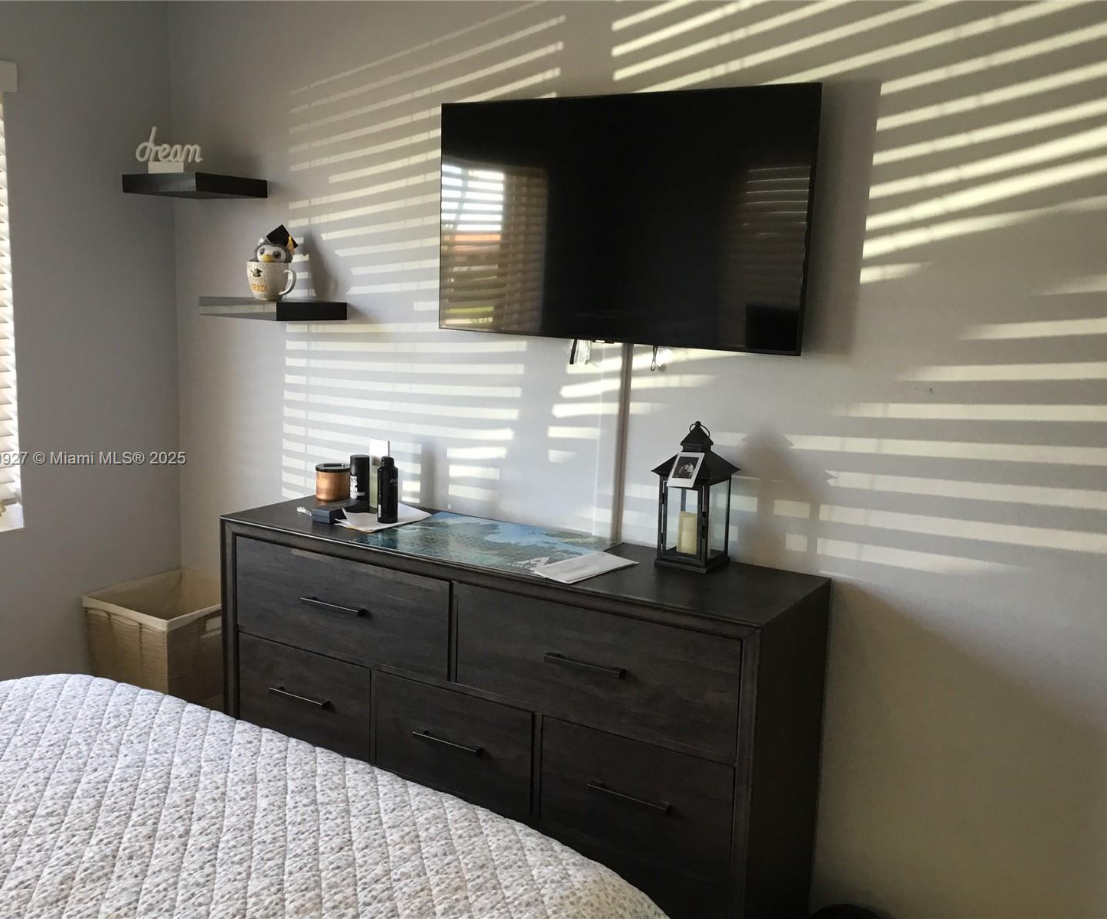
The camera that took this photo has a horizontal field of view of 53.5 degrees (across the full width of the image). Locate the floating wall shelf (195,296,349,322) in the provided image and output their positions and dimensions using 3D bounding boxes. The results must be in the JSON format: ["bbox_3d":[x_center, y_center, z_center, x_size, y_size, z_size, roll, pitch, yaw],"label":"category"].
[{"bbox_3d":[-0.783,-0.423,3.075,0.298,0.049,0.266,8,11,30],"label":"floating wall shelf"}]

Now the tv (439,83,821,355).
[{"bbox_3d":[0.139,-0.558,2.567,0.963,0.557,0.060,8,11,30],"label":"tv"}]

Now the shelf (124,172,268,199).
[{"bbox_3d":[-1.031,-0.788,3.172,0.298,0.049,0.266,8,11,30],"label":"shelf"}]

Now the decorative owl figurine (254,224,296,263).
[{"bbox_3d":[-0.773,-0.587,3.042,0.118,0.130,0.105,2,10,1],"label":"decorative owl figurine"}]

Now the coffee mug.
[{"bbox_3d":[-0.783,-0.498,3.064,0.160,0.104,0.117,6,11,22],"label":"coffee mug"}]

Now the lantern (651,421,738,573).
[{"bbox_3d":[0.322,0.078,2.493,0.149,0.330,0.149,8,11,30],"label":"lantern"}]

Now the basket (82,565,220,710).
[{"bbox_3d":[-1.164,0.679,3.397,0.378,0.554,0.378,8,11,30],"label":"basket"}]

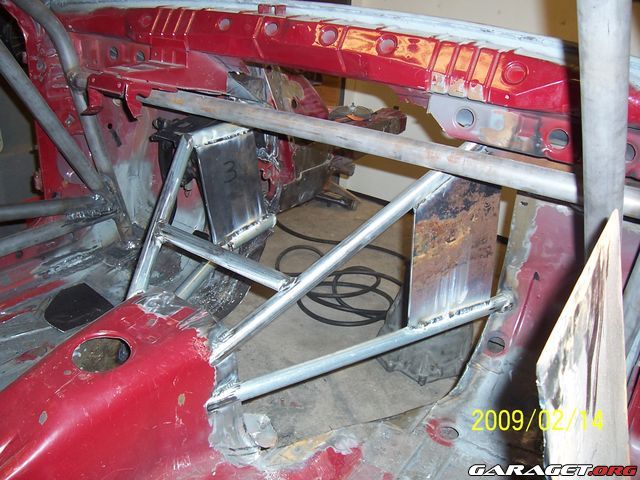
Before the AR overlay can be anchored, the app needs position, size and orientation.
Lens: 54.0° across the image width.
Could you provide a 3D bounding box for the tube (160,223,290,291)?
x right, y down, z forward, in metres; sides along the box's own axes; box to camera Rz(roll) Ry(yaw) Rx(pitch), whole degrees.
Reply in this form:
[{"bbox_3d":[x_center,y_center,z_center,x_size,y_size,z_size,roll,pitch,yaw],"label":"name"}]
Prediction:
[{"bbox_3d":[-0.180,0.028,1.130,0.310,0.031,0.031,20,32,30],"label":"tube"}]

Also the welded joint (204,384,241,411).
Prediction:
[{"bbox_3d":[-0.168,0.272,1.080,0.058,0.035,0.036,-12,31,-27],"label":"welded joint"}]

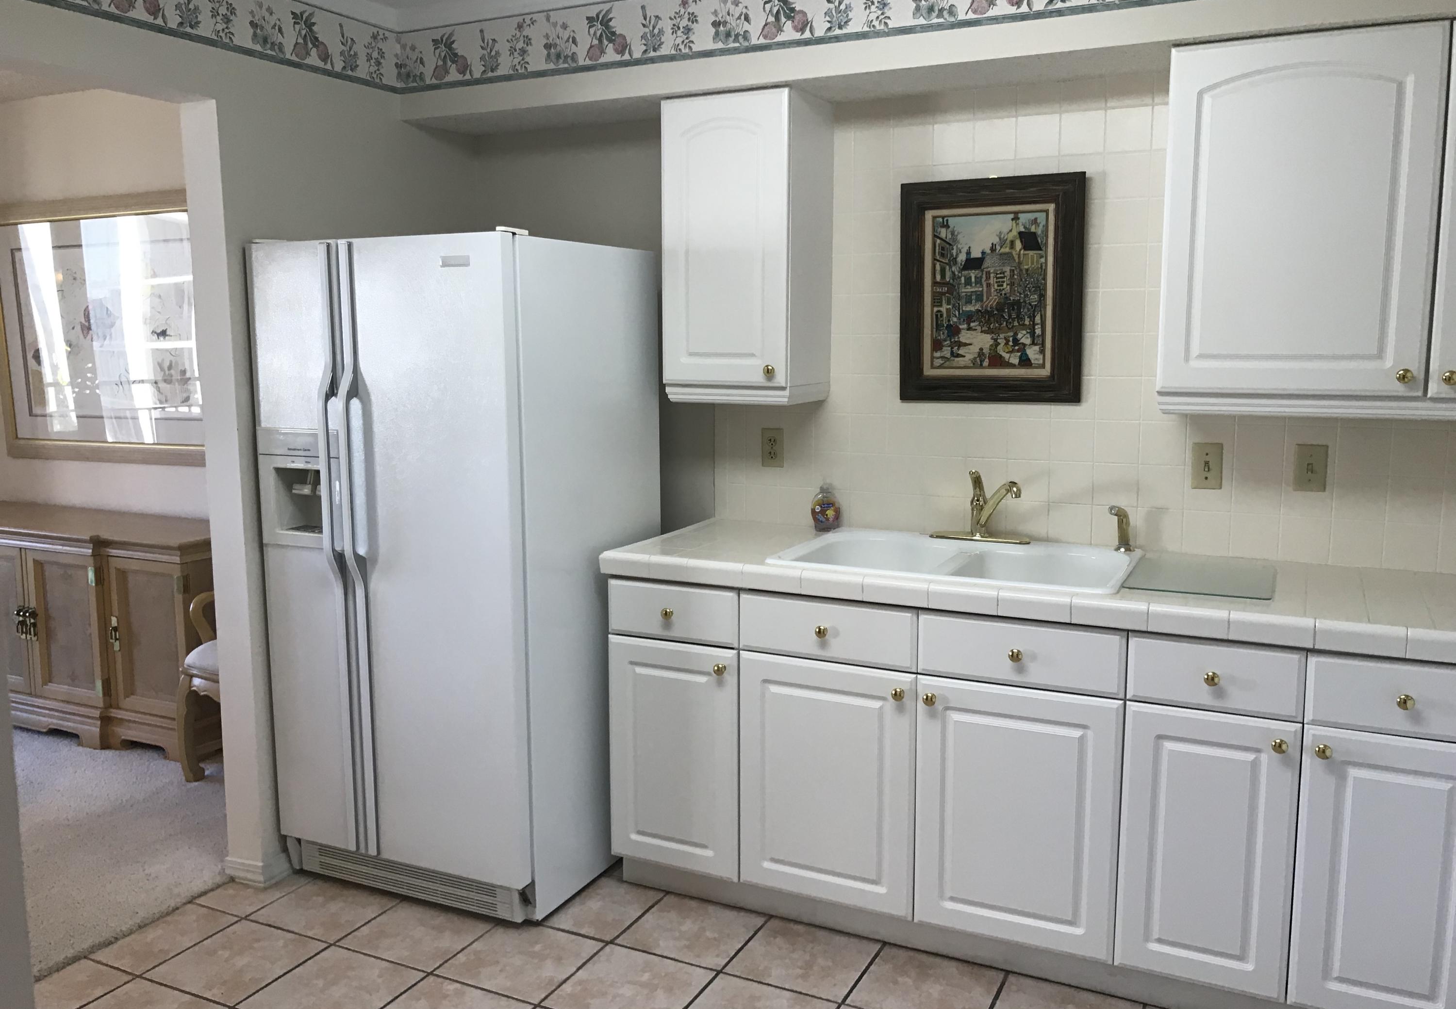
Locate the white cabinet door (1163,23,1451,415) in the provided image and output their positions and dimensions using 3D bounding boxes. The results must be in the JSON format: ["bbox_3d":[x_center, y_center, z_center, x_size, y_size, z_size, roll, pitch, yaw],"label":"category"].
[{"bbox_3d":[1.209,-0.611,2.514,0.519,0.747,0.024,4,9,26],"label":"white cabinet door"}]

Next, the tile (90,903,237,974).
[{"bbox_3d":[-1.423,1.103,2.985,0.193,0.010,0.300,4,9,26],"label":"tile"}]

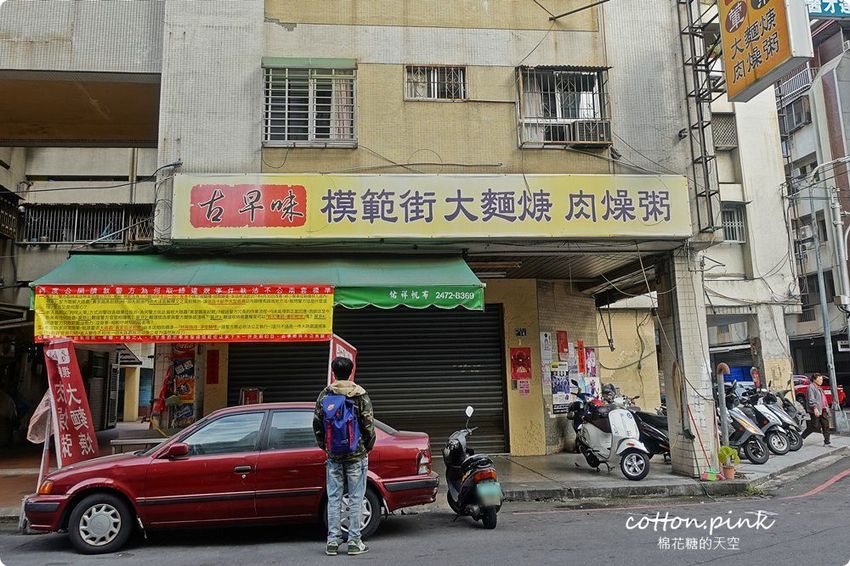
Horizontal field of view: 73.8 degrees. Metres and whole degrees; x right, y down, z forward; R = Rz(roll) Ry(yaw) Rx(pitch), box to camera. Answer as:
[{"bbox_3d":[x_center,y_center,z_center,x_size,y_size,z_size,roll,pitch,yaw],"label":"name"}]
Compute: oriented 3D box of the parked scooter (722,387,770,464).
[{"bbox_3d":[4.949,2.440,9.703,0.700,1.150,1.800,6,-12,-40],"label":"parked scooter"}]

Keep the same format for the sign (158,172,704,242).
[{"bbox_3d":[0.191,-0.990,7.427,6.770,0.860,0.150,-1,-9,-4],"label":"sign"}]

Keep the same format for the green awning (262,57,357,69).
[{"bbox_3d":[-1.556,-2.939,7.608,1.260,0.270,0.260,-1,-9,-4],"label":"green awning"}]

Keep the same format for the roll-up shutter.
[{"bbox_3d":[-1.005,1.764,10.256,5.000,2.740,0.100,-1,-9,-4],"label":"roll-up shutter"}]

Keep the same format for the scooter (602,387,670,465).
[{"bbox_3d":[3.675,2.328,9.144,0.680,1.120,1.750,0,-9,-11],"label":"scooter"}]

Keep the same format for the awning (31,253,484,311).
[{"bbox_3d":[-1.949,-0.060,7.219,5.270,0.903,0.950,-1,-9,-4],"label":"awning"}]

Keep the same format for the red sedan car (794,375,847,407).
[{"bbox_3d":[15.303,4.445,23.814,1.700,1.420,4.400,-1,-9,-2],"label":"red sedan car"}]

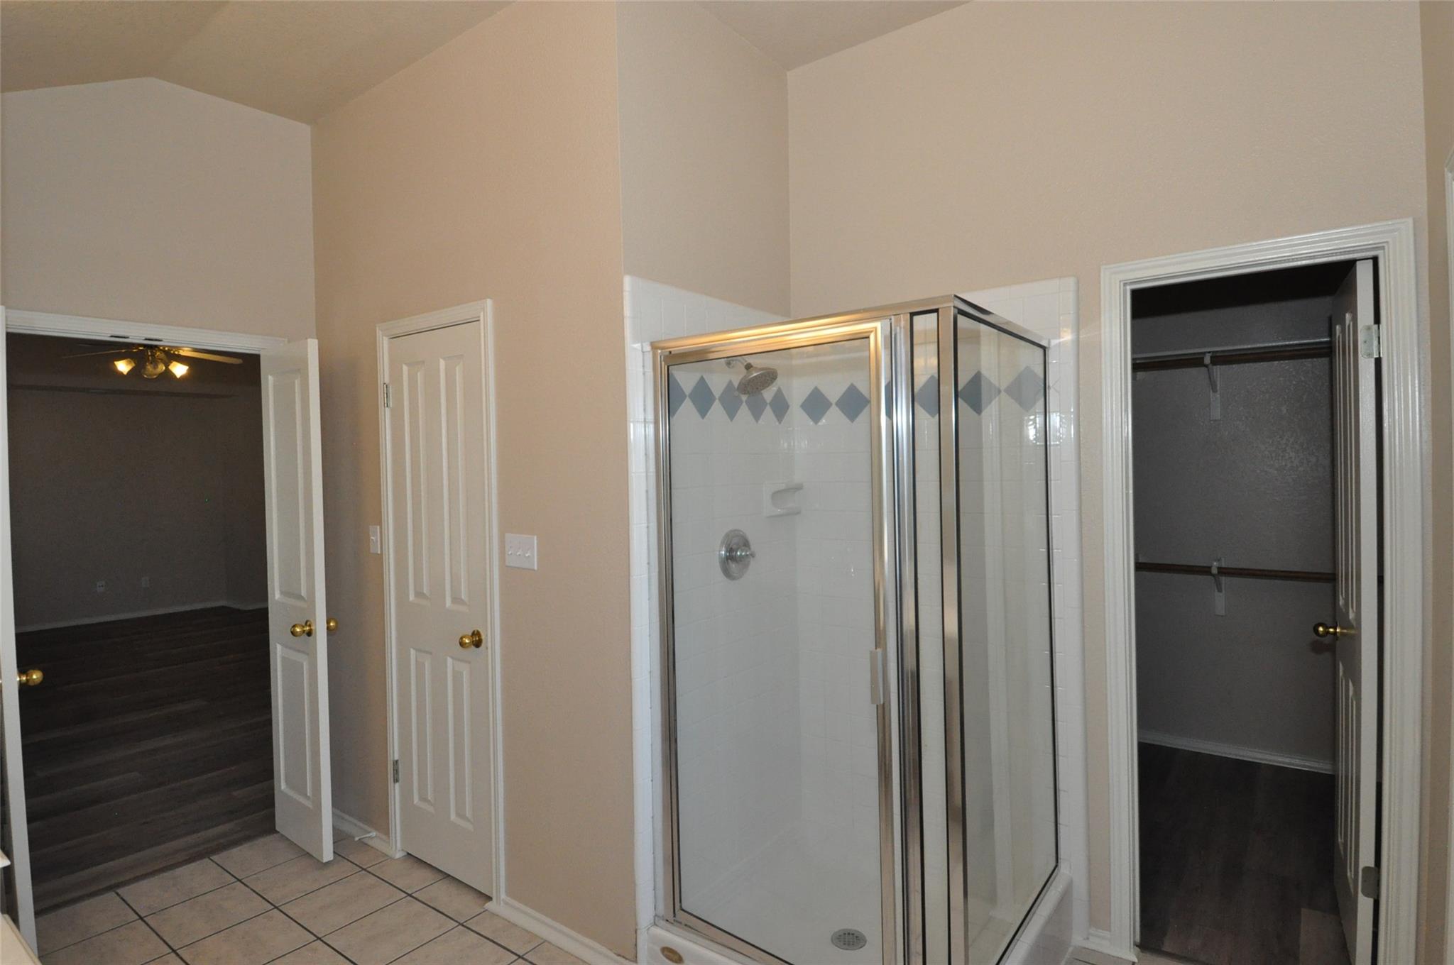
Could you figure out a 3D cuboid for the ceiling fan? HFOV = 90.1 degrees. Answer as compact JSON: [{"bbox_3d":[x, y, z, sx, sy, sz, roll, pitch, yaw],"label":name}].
[{"bbox_3d":[-4.120,-0.950,5.200,1.080,0.420,1.080,0,1,38],"label":"ceiling fan"}]

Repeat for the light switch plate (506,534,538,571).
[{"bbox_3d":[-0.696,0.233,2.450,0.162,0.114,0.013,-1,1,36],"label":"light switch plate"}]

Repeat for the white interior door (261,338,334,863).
[{"bbox_3d":[-1.754,0.467,2.959,0.450,2.030,0.037,-1,1,37],"label":"white interior door"}]

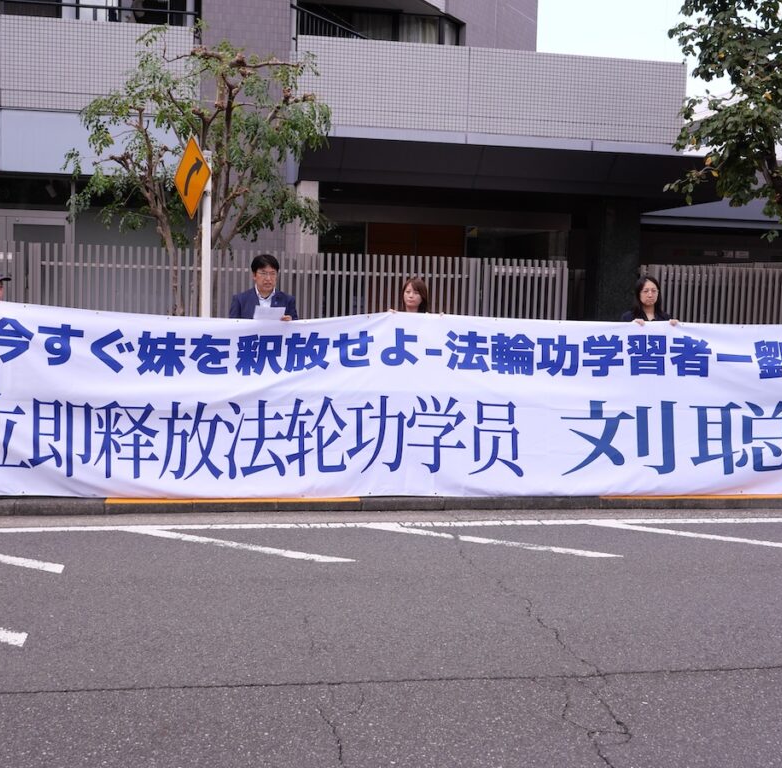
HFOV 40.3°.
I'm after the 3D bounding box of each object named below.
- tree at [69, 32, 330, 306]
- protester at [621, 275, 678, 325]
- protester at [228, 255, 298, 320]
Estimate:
[{"bbox_3d":[-1.878,-1.443,10.284,2.450,3.876,2.200,1,6,-11],"label":"tree"},{"bbox_3d":[1.971,-0.016,8.225,0.470,1.636,0.400,1,5,-6],"label":"protester"},{"bbox_3d":[-0.921,-0.080,7.696,0.530,1.707,0.450,1,6,-8],"label":"protester"}]

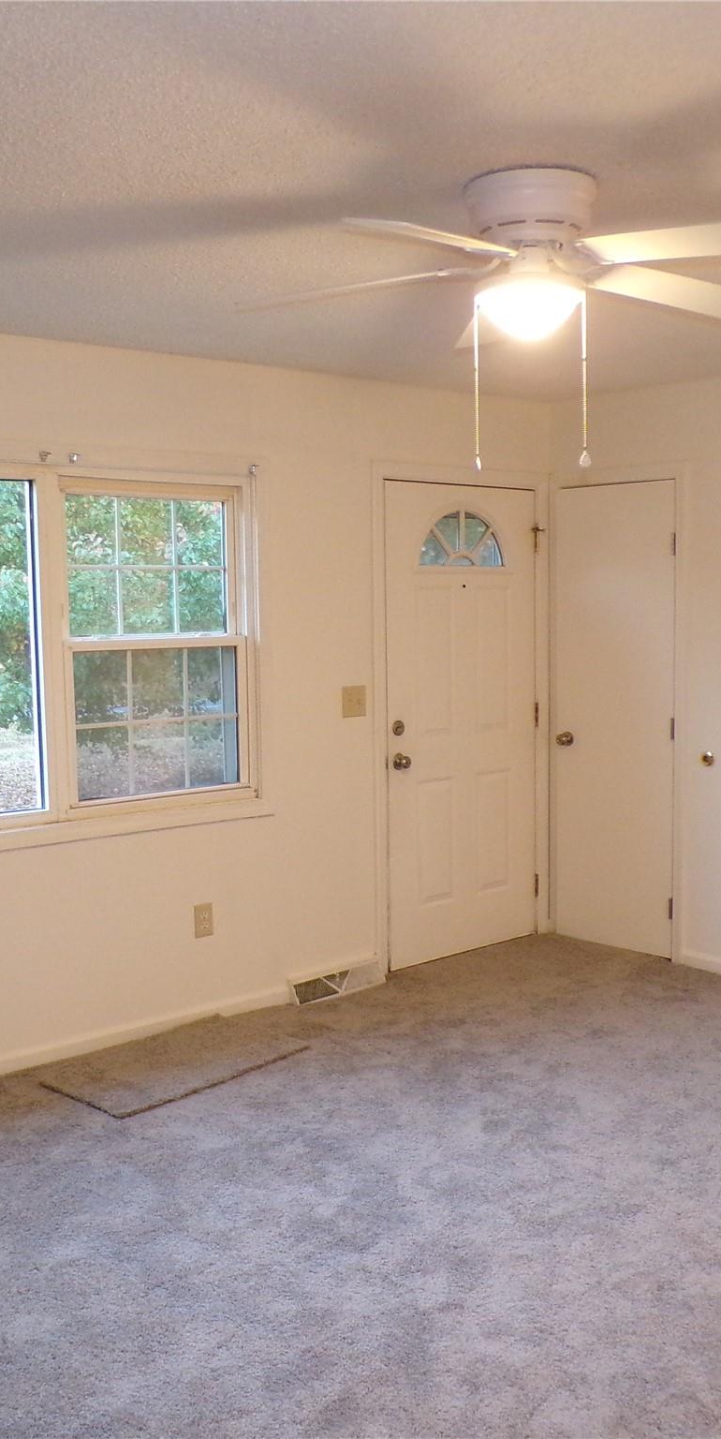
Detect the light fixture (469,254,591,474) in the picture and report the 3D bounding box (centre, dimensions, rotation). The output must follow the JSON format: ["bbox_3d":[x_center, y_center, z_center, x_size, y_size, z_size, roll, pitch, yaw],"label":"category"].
[{"bbox_3d":[0.328,-0.689,2.563,0.225,0.410,0.220,0,5,7],"label":"light fixture"}]

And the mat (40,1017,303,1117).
[{"bbox_3d":[-0.619,1.176,4.544,0.428,0.014,0.825,4,7,42],"label":"mat"}]

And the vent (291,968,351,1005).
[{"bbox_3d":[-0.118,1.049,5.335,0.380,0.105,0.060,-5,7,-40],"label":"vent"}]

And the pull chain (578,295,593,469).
[{"bbox_3d":[0.433,-0.651,2.567,0.022,0.326,0.020,-1,5,0],"label":"pull chain"}]

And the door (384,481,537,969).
[{"bbox_3d":[0.445,0.013,5.789,0.905,2.035,0.050,-5,7,-40],"label":"door"}]

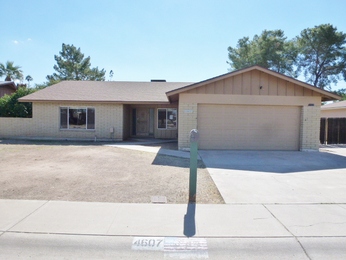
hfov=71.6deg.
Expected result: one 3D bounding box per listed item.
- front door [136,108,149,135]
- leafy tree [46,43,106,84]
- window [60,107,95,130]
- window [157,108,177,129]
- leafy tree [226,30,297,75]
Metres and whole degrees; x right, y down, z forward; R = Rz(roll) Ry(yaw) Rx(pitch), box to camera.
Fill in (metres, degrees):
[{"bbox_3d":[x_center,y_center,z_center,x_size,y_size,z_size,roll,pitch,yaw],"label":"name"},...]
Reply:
[{"bbox_3d":[-2.264,-0.607,18.000,0.930,2.040,0.080,1,2,1],"label":"front door"},{"bbox_3d":[-12.548,-5.661,31.217,8.000,11.282,7.600,1,2,1],"label":"leafy tree"},{"bbox_3d":[-6.212,-0.719,15.700,2.260,1.500,0.120,1,2,1],"label":"window"},{"bbox_3d":[-0.404,-0.772,17.000,1.370,1.500,0.120,1,2,1],"label":"window"},{"bbox_3d":[11.082,-6.025,30.246,8.800,12.826,8.200,1,2,1],"label":"leafy tree"}]

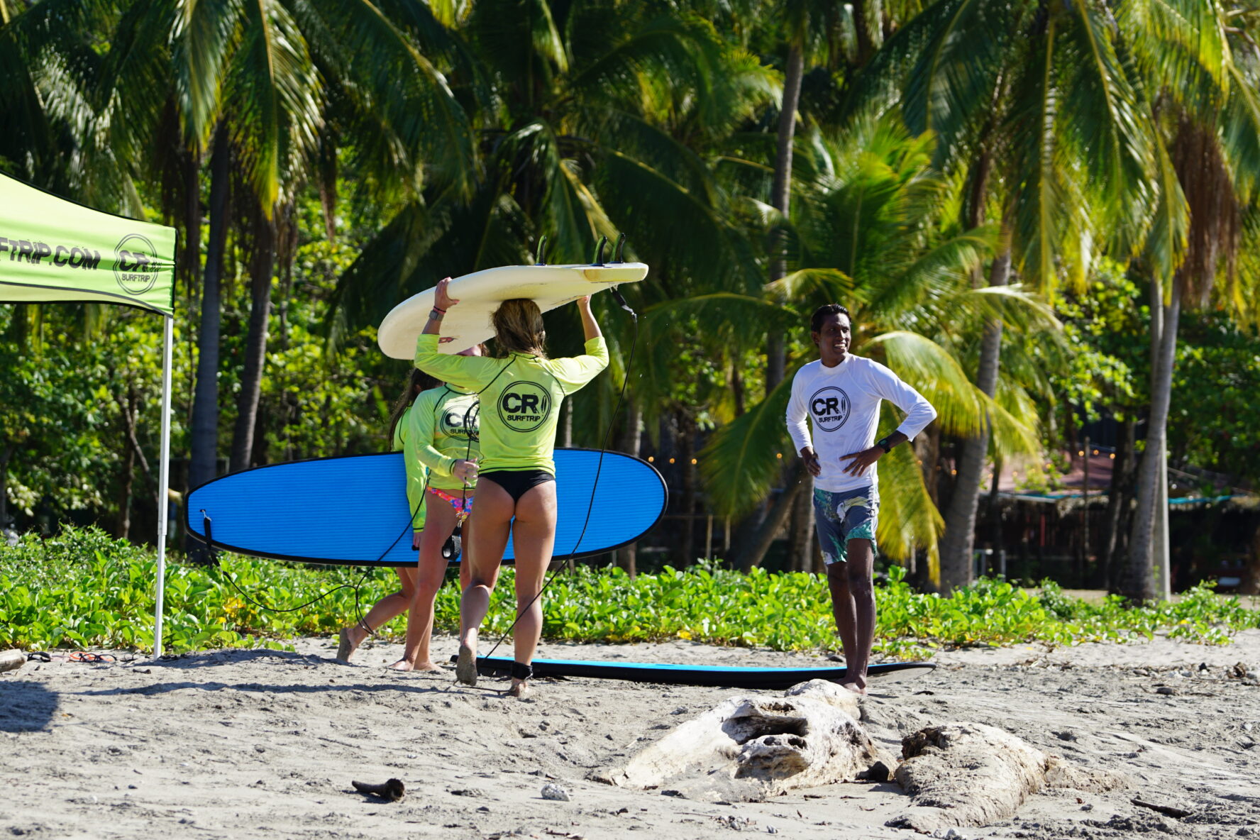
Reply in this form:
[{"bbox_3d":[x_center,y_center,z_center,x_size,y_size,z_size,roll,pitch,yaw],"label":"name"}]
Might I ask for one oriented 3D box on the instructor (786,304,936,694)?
[{"bbox_3d":[0.999,0.349,30.200,0.620,1.710,0.400,1,1,25],"label":"instructor"}]

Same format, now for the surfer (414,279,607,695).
[{"bbox_3d":[-0.521,0.294,29.900,0.820,1.820,0.550,0,1,-6],"label":"surfer"}]

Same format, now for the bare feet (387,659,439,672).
[{"bbox_3d":[-1.014,1.146,32.200,0.260,0.080,0.220,0,1,0],"label":"bare feet"}]

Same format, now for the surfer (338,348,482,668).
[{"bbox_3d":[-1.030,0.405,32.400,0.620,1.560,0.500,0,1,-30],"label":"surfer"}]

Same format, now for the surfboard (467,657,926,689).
[{"bbox_3d":[0.317,1.155,31.300,2.380,0.160,0.570,1,1,27],"label":"surfboard"}]

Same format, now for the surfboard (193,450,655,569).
[{"bbox_3d":[-0.996,0.423,33.450,2.380,0.575,0.160,-2,-8,8],"label":"surfboard"}]

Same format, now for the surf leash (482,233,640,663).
[{"bbox_3d":[-0.297,0.144,29.600,0.690,1.800,0.550,0,1,0],"label":"surf leash"}]

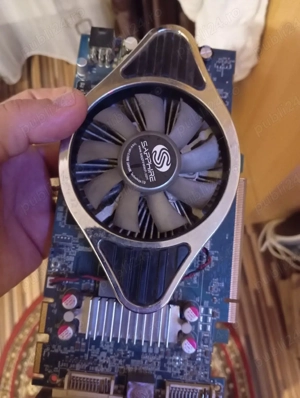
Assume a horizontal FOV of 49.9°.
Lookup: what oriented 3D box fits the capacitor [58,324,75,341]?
[{"bbox_3d":[-0.045,0.072,0.176,0.008,0.009,0.008,6,82,-1],"label":"capacitor"}]

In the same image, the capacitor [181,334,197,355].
[{"bbox_3d":[0.021,0.079,0.177,0.008,0.009,0.008,6,82,-1],"label":"capacitor"}]

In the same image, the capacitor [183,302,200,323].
[{"bbox_3d":[0.022,0.063,0.179,0.008,0.009,0.008,6,82,-1],"label":"capacitor"}]

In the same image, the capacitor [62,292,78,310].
[{"bbox_3d":[-0.044,0.056,0.178,0.008,0.009,0.008,6,82,-1],"label":"capacitor"}]

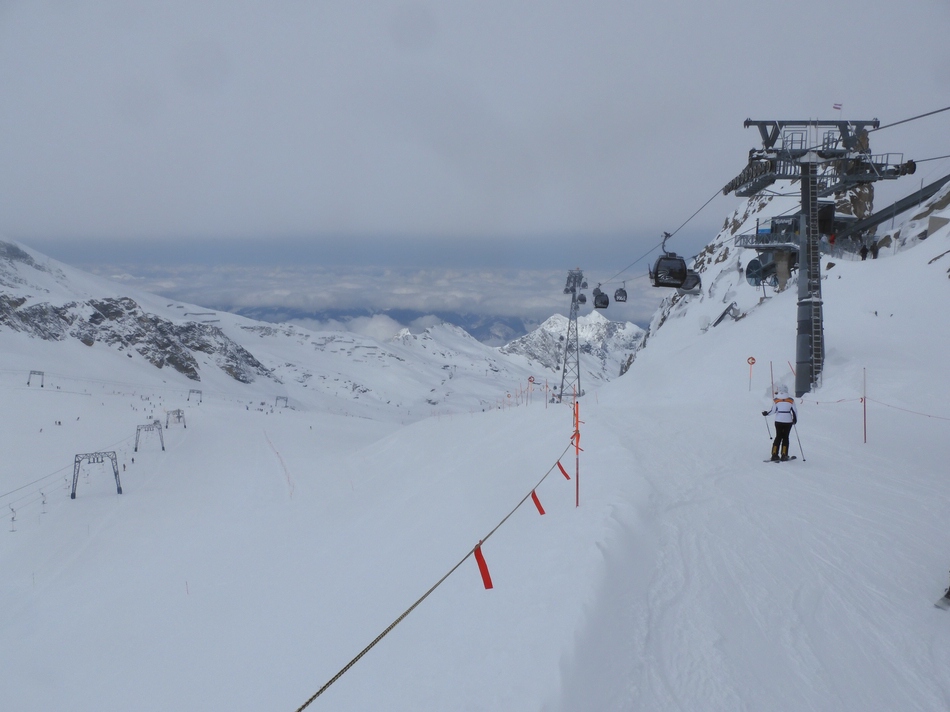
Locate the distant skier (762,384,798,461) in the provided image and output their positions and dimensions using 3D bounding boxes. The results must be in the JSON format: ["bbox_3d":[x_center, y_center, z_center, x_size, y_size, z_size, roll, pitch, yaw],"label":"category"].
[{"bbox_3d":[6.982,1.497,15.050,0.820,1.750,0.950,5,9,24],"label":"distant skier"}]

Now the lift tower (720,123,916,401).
[{"bbox_3d":[14.973,-4.516,29.300,6.300,12.200,6.400,2,0,6],"label":"lift tower"}]

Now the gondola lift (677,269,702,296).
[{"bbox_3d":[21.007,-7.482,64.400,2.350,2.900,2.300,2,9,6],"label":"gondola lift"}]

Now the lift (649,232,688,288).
[{"bbox_3d":[14.473,-7.106,49.000,2.450,4.150,2.350,2,9,6],"label":"lift"}]

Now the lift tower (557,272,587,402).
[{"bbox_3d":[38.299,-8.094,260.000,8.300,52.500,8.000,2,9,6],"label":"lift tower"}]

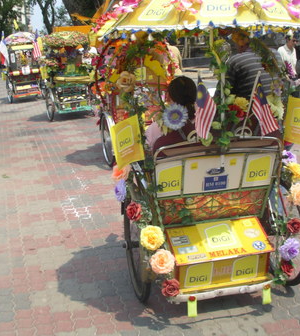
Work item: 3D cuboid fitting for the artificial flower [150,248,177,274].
[{"bbox_3d":[0.071,0.528,2.705,0.145,0.145,0.090,-2,14,1],"label":"artificial flower"}]

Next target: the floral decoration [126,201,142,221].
[{"bbox_3d":[-0.089,0.245,2.758,0.097,0.112,0.075,2,15,12],"label":"floral decoration"}]

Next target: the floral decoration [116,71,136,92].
[{"bbox_3d":[-0.138,-0.509,2.820,0.118,0.130,0.085,-1,14,-3],"label":"floral decoration"}]

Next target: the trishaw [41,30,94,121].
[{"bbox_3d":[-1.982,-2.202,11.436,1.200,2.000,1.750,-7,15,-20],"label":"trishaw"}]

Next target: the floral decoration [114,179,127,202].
[{"bbox_3d":[-0.180,0.137,2.920,0.070,0.140,0.130,-12,18,-38],"label":"floral decoration"}]

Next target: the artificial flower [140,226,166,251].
[{"bbox_3d":[0.014,0.406,2.760,0.138,0.138,0.085,-1,14,0],"label":"artificial flower"}]

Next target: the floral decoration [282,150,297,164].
[{"bbox_3d":[0.910,-0.069,3.126,0.090,0.090,0.070,-4,14,-6],"label":"floral decoration"}]

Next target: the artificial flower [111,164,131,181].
[{"bbox_3d":[-0.171,0.025,2.979,0.125,0.115,0.090,7,16,26],"label":"artificial flower"}]

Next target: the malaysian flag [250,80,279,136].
[{"bbox_3d":[0.681,-0.366,2.850,0.165,0.330,0.070,-4,14,-11],"label":"malaysian flag"}]

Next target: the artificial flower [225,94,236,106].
[{"bbox_3d":[0.477,-0.400,2.840,0.072,0.072,0.055,2,14,9],"label":"artificial flower"}]

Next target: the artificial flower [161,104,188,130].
[{"bbox_3d":[0.151,-0.300,2.842,0.155,0.155,0.060,-1,15,-3],"label":"artificial flower"}]

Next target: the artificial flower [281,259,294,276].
[{"bbox_3d":[0.884,0.633,3.077,0.090,0.105,0.070,-5,15,-17],"label":"artificial flower"}]

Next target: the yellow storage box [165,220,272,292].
[{"bbox_3d":[0.413,0.509,2.896,0.600,0.315,0.280,-6,14,-14],"label":"yellow storage box"}]

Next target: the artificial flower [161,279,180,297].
[{"bbox_3d":[0.118,0.689,2.760,0.110,0.105,0.075,-4,14,-11],"label":"artificial flower"}]

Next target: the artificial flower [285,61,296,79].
[{"bbox_3d":[0.901,-0.632,3.071,0.070,0.110,0.070,-7,15,-20],"label":"artificial flower"}]

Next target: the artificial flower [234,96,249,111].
[{"bbox_3d":[0.582,-0.410,3.046,0.090,0.090,0.070,1,15,11],"label":"artificial flower"}]

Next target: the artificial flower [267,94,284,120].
[{"bbox_3d":[0.799,-0.389,3.075,0.130,0.165,0.090,-4,15,-12],"label":"artificial flower"}]

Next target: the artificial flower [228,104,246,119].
[{"bbox_3d":[0.544,-0.351,2.979,0.120,0.100,0.080,-2,15,-6],"label":"artificial flower"}]

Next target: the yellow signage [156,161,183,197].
[{"bbox_3d":[0.118,0.064,2.900,0.160,0.235,0.015,-4,23,-11],"label":"yellow signage"}]

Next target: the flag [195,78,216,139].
[{"bbox_3d":[0.323,-0.346,2.789,0.135,0.350,0.080,-2,15,-6],"label":"flag"}]

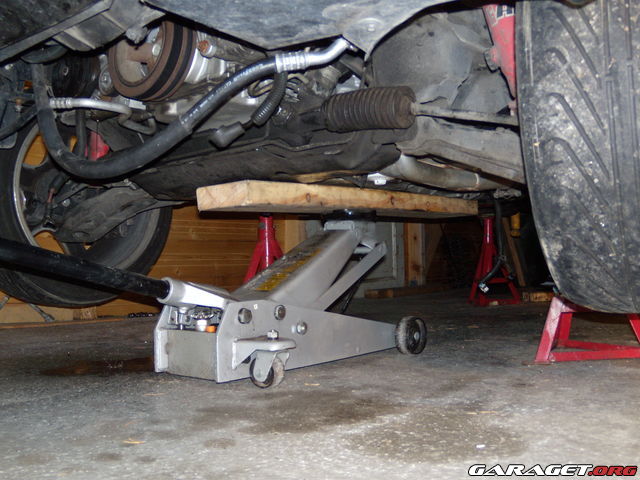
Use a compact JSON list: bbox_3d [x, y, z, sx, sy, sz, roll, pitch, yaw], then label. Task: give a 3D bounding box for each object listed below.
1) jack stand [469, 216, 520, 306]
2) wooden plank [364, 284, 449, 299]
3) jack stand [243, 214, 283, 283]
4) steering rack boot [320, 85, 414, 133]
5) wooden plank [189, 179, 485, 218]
[{"bbox_3d":[0.827,0.095,3.225,0.230,0.432,0.250,0,-1,-10],"label":"jack stand"},{"bbox_3d":[0.566,0.307,4.114,0.156,0.047,0.950,-1,-1,29],"label":"wooden plank"},{"bbox_3d":[-0.175,0.102,2.204,0.250,0.375,0.230,0,-1,14],"label":"jack stand"},{"bbox_3d":[0.073,-0.192,0.985,0.152,0.061,0.061,5,2,38],"label":"steering rack boot"},{"bbox_3d":[0.117,-0.089,1.672,0.143,0.046,0.970,-4,-2,39],"label":"wooden plank"}]

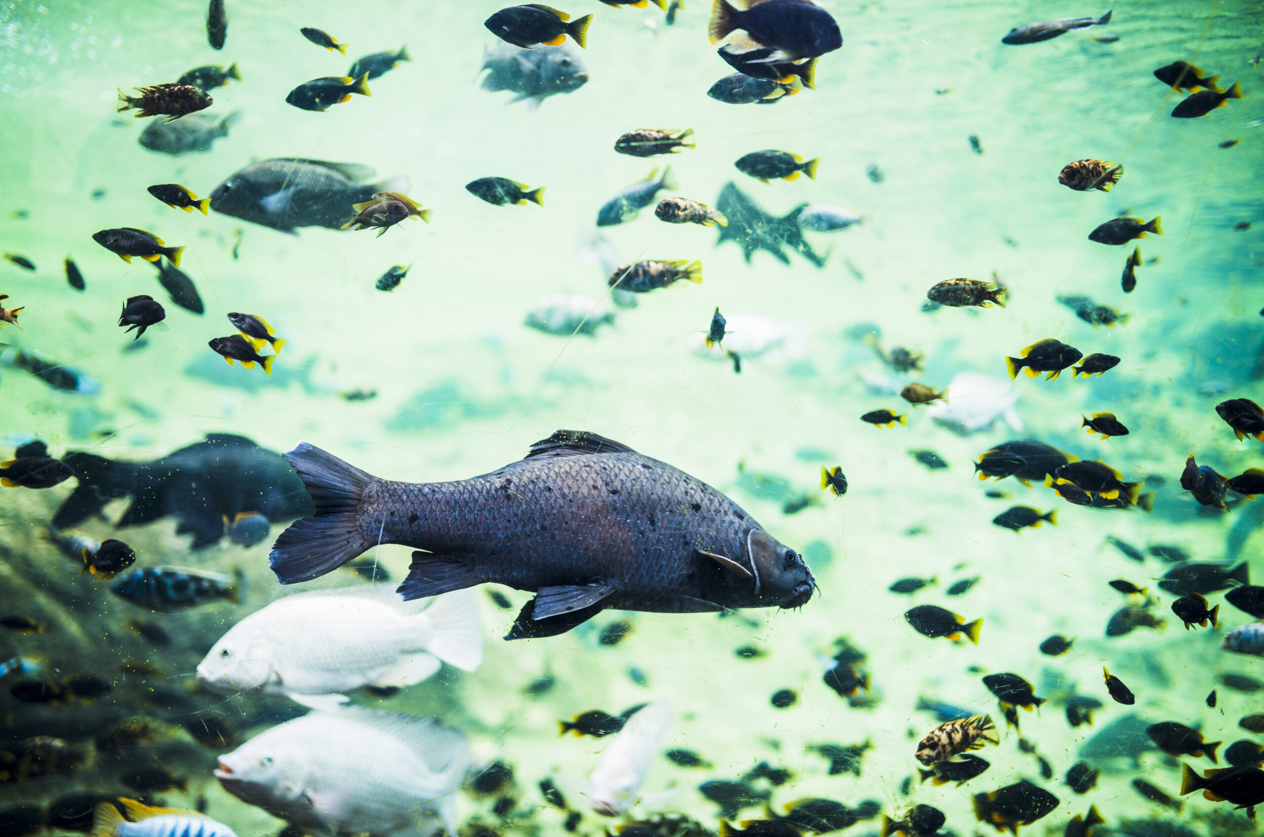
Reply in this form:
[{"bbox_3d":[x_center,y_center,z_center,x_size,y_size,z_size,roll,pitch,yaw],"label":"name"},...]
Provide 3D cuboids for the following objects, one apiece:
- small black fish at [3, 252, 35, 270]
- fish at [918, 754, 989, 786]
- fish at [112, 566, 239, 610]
[{"bbox_3d":[-1.198,-0.308,2.400,0.075,0.027,0.015,22,-9,-23],"label":"small black fish"},{"bbox_3d":[0.414,0.449,1.580,0.092,0.038,0.018,-10,5,-6],"label":"fish"},{"bbox_3d":[-0.652,0.242,1.750,0.180,0.063,0.035,0,0,-5],"label":"fish"}]

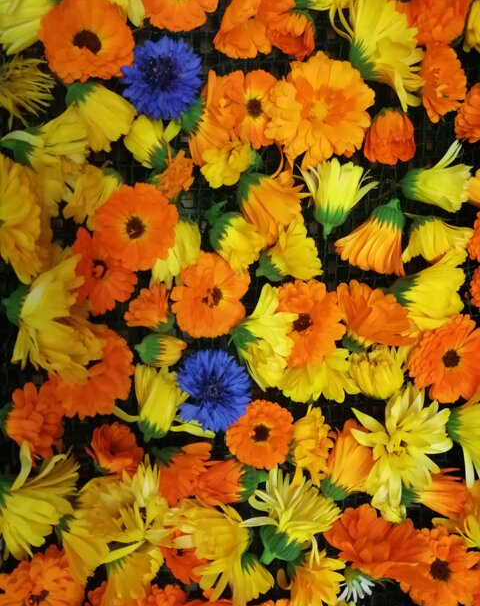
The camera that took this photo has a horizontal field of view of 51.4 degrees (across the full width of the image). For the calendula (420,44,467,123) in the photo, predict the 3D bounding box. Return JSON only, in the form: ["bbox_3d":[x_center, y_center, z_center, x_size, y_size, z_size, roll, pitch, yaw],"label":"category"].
[{"bbox_3d":[0.130,-0.139,0.317,0.036,0.025,0.050,0,96,38],"label":"calendula"}]

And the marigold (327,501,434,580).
[{"bbox_3d":[0.081,0.141,0.298,0.059,0.028,0.043,0,66,13],"label":"marigold"}]

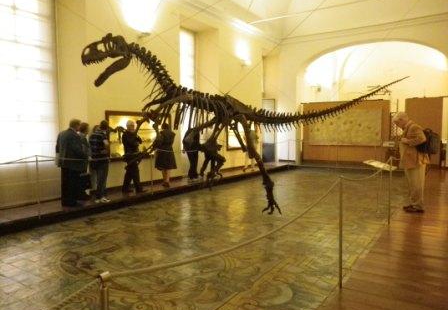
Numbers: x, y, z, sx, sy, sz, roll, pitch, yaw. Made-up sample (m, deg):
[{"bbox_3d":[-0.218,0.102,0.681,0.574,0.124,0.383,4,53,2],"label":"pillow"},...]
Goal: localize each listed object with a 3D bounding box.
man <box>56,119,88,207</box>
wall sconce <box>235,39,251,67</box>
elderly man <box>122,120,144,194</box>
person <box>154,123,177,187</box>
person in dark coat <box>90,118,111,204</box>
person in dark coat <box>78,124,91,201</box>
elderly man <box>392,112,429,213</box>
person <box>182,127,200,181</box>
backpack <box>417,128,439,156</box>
[{"bbox_3d":[-3.048,0.156,7.199,0.500,1.700,0.340,1,4,18],"label":"man"},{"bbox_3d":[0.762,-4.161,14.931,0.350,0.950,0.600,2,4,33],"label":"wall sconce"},{"bbox_3d":[-2.169,0.047,8.701,0.520,1.720,0.400,0,3,3],"label":"elderly man"},{"bbox_3d":[-1.574,-0.001,9.742,0.540,1.680,0.400,-3,4,-33],"label":"person"},{"bbox_3d":[-2.604,0.137,7.539,0.450,1.690,0.330,2,4,30],"label":"person in dark coat"},{"bbox_3d":[-3.106,0.126,8.030,0.480,1.660,0.340,1,4,23],"label":"person in dark coat"},{"bbox_3d":[3.298,0.139,6.411,0.540,1.730,0.490,1,4,25],"label":"elderly man"},{"bbox_3d":[-1.000,-0.074,11.026,0.500,1.660,0.420,1,4,23],"label":"person"},{"bbox_3d":[3.545,-0.233,6.251,0.280,0.470,0.330,2,4,30],"label":"backpack"}]

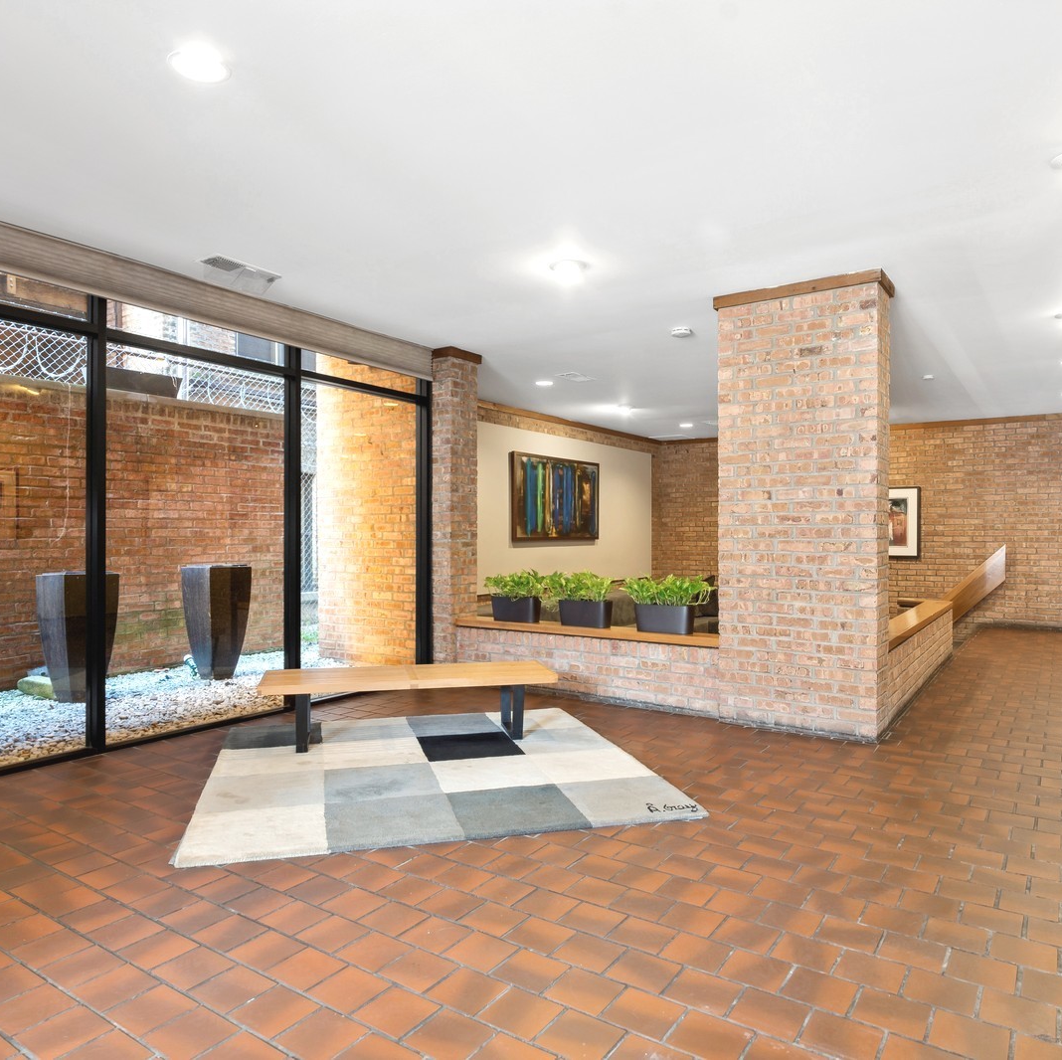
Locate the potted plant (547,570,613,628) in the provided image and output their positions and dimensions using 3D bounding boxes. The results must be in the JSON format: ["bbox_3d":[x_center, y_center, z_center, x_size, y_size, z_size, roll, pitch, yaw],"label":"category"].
[{"bbox_3d":[0.350,0.481,5.267,0.420,0.385,0.250,0,0,34],"label":"potted plant"}]

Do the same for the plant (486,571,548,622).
[{"bbox_3d":[-0.115,0.483,5.567,0.400,0.385,0.250,0,0,34],"label":"plant"}]

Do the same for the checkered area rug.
[{"bbox_3d":[-0.498,1.124,3.631,1.956,0.020,1.874,0,0,-16],"label":"checkered area rug"}]

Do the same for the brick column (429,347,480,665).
[{"bbox_3d":[-0.595,-0.109,5.821,0.220,2.514,0.350,0,0,34],"label":"brick column"}]

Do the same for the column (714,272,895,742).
[{"bbox_3d":[1.573,-0.118,4.355,0.910,2.514,0.350,0,0,34],"label":"column"}]

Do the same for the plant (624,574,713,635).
[{"bbox_3d":[0.910,0.478,4.927,0.470,0.385,0.250,0,0,34],"label":"plant"}]

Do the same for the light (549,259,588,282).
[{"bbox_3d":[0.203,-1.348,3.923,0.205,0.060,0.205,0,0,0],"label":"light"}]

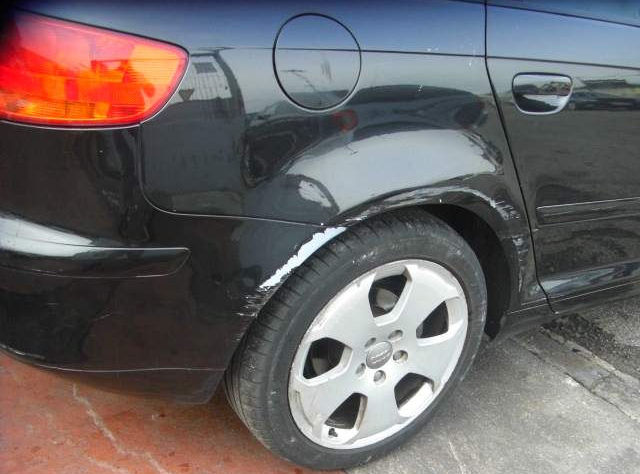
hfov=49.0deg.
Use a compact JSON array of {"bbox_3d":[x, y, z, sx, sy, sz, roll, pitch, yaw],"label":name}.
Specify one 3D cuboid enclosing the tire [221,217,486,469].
[{"bbox_3d":[0.088,0.225,1.615,0.633,0.630,0.226,-6,27,-31],"label":"tire"}]

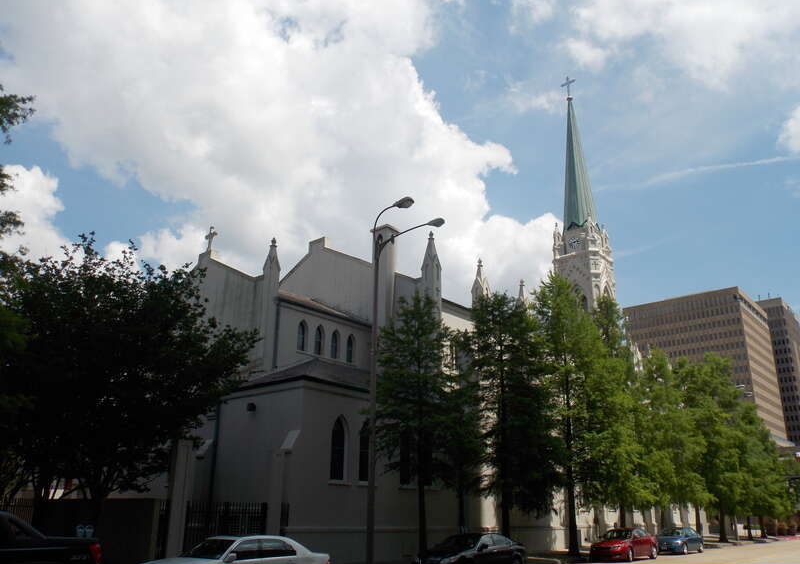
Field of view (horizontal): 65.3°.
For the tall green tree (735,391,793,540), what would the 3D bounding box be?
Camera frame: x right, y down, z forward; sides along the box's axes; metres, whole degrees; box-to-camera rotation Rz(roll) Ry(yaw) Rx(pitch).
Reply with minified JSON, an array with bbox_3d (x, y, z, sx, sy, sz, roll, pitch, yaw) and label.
[{"bbox_3d":[35.957,18.599,63.688,5.200,13.800,5.200,-17,-26,39],"label":"tall green tree"}]

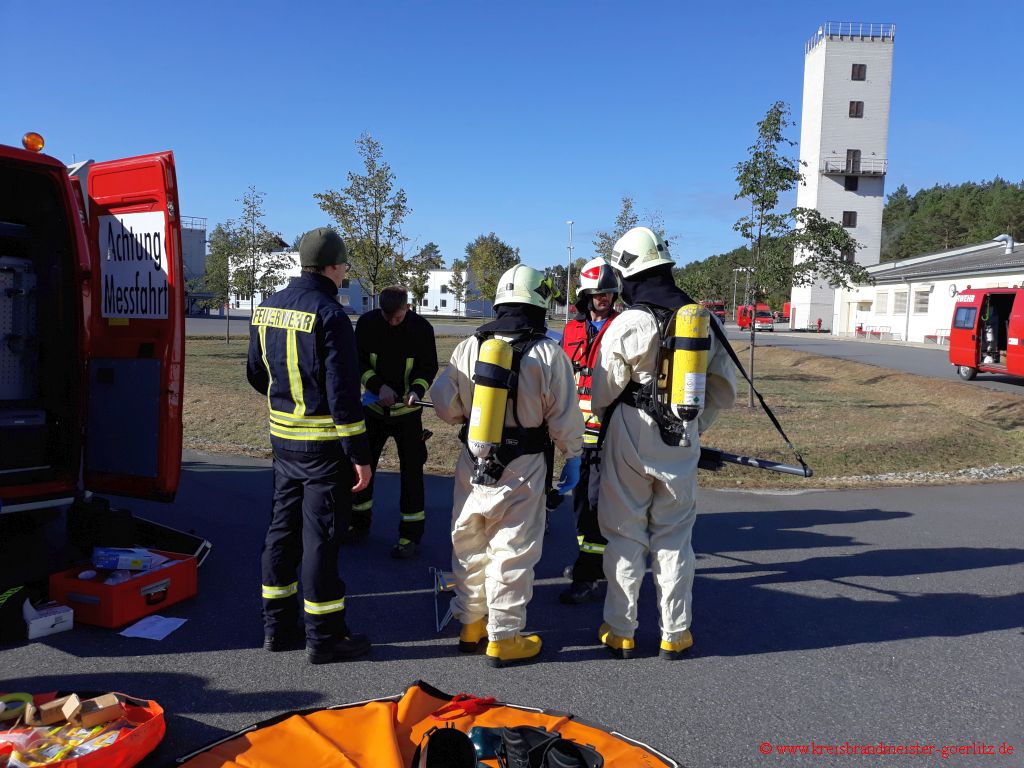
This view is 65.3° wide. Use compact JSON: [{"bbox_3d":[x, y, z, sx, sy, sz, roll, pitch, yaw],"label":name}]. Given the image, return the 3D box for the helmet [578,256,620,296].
[{"bbox_3d":[0.474,-0.585,4.350,0.240,0.225,0.290,-1,6,-27],"label":"helmet"}]

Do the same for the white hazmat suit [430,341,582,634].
[{"bbox_3d":[-0.025,0.477,3.603,0.600,1.382,0.450,3,6,20],"label":"white hazmat suit"}]

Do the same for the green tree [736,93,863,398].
[{"bbox_3d":[5.165,-2.371,14.400,2.200,5.300,2.000,2,5,0],"label":"green tree"}]

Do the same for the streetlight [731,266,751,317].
[{"bbox_3d":[35.448,-14.085,125.000,1.500,8.300,0.600,2,5,0],"label":"streetlight"}]

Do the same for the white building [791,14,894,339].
[{"bbox_3d":[29.248,-17.776,70.851,6.000,26.022,5.400,1,6,0],"label":"white building"}]

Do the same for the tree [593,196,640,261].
[{"bbox_3d":[3.668,-3.248,24.757,2.100,5.037,2.100,1,6,0],"label":"tree"}]

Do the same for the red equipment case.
[{"bbox_3d":[-2.020,1.053,4.190,0.420,0.212,0.540,3,6,22],"label":"red equipment case"}]

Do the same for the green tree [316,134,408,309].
[{"bbox_3d":[-3.164,-2.753,17.248,2.100,5.223,2.100,1,6,0],"label":"green tree"}]

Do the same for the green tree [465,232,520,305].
[{"bbox_3d":[-1.899,-9.914,74.000,5.200,8.100,5.000,2,5,0],"label":"green tree"}]

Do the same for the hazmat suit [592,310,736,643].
[{"bbox_3d":[0.679,0.435,3.629,0.600,1.524,0.470,-2,6,-28],"label":"hazmat suit"}]

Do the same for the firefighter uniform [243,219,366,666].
[{"bbox_3d":[-0.913,0.250,3.600,0.550,1.850,0.400,7,7,41],"label":"firefighter uniform"}]

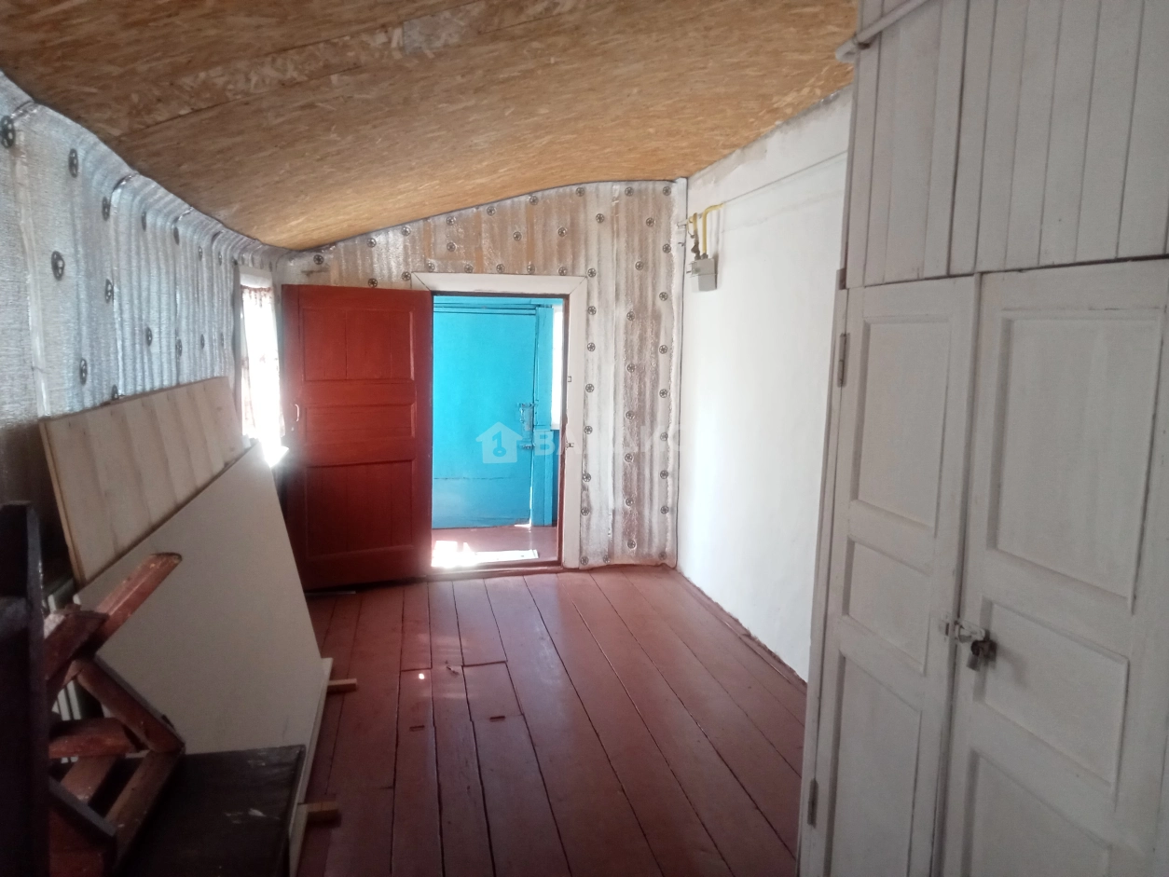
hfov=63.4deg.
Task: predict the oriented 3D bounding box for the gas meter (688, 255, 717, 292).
[{"bbox_3d":[0.710,-1.004,5.824,0.140,0.200,0.170,0,7,-10],"label":"gas meter"}]

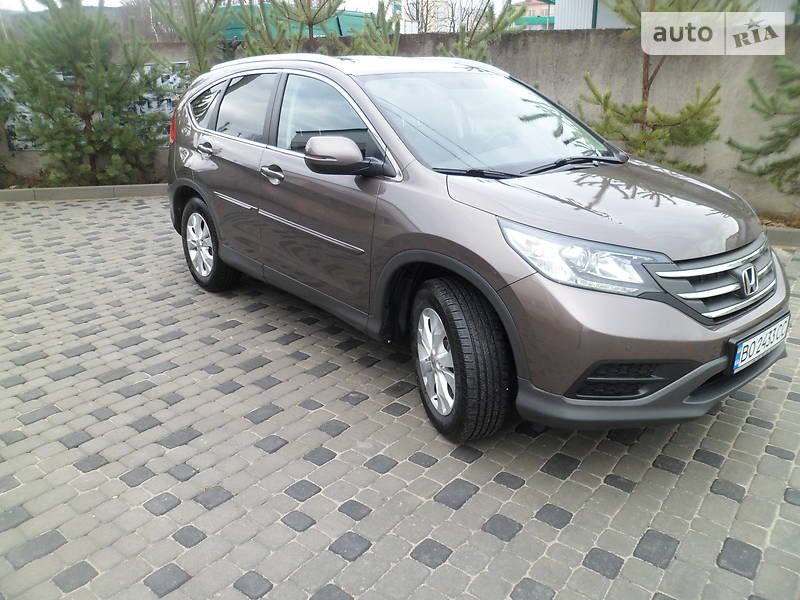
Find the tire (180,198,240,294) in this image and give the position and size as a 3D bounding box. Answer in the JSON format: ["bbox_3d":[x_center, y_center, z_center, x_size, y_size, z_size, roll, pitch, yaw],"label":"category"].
[{"bbox_3d":[-1.422,-0.434,4.536,0.230,0.715,0.715,-14,24,-37],"label":"tire"}]

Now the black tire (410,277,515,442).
[{"bbox_3d":[0.256,0.242,2.593,0.235,0.715,0.715,-5,19,-16],"label":"black tire"}]

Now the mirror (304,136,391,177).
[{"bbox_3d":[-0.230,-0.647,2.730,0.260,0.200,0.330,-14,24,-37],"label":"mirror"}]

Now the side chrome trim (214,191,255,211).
[{"bbox_3d":[-1.056,-0.631,3.826,0.030,0.060,0.600,-14,24,-37],"label":"side chrome trim"}]

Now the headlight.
[{"bbox_3d":[0.652,-0.159,2.243,0.390,0.270,0.540,-14,24,-37],"label":"headlight"}]

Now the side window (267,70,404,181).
[{"bbox_3d":[-0.344,-0.930,3.082,0.080,0.520,1.200,5,12,-42],"label":"side window"}]

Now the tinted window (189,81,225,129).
[{"bbox_3d":[-1.410,-1.403,4.319,0.060,0.320,0.630,6,12,-35],"label":"tinted window"}]

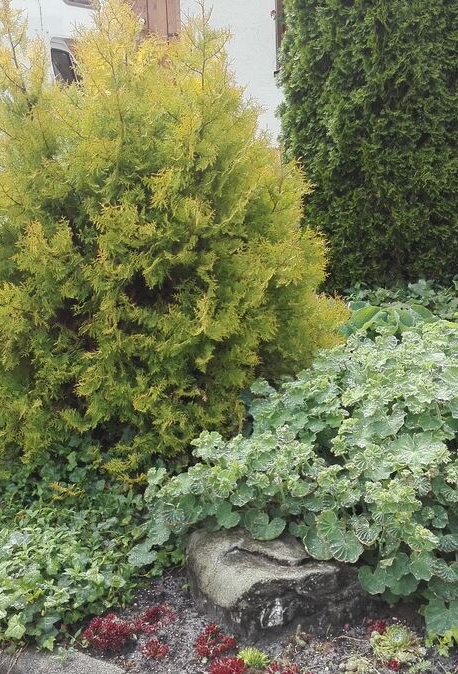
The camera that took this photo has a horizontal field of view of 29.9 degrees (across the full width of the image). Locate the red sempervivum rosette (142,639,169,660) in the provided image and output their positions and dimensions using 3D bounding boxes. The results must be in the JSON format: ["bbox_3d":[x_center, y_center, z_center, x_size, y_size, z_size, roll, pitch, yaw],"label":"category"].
[{"bbox_3d":[-0.210,0.895,2.460,0.080,0.040,0.078,-2,11,0],"label":"red sempervivum rosette"}]

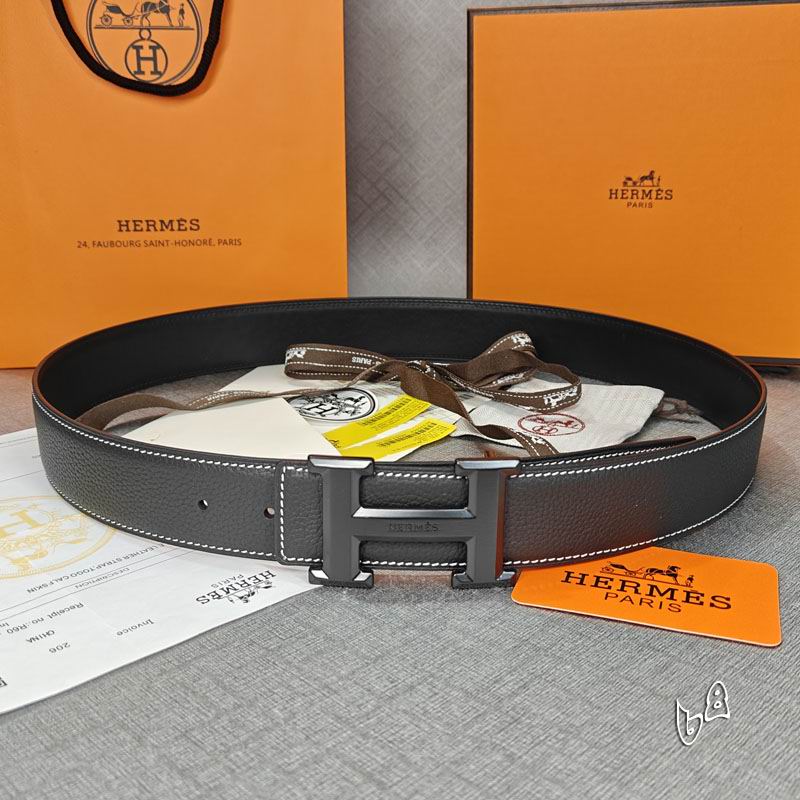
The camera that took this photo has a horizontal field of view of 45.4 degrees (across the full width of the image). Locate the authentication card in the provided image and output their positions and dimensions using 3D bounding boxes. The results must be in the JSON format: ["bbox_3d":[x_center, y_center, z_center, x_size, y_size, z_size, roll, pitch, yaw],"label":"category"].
[{"bbox_3d":[0.087,0.065,0.338,0.087,0.001,0.058,7,19,16],"label":"authentication card"}]

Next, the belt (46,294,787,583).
[{"bbox_3d":[0.001,-0.001,0.459,0.335,0.046,0.286,1,19,0],"label":"belt"}]

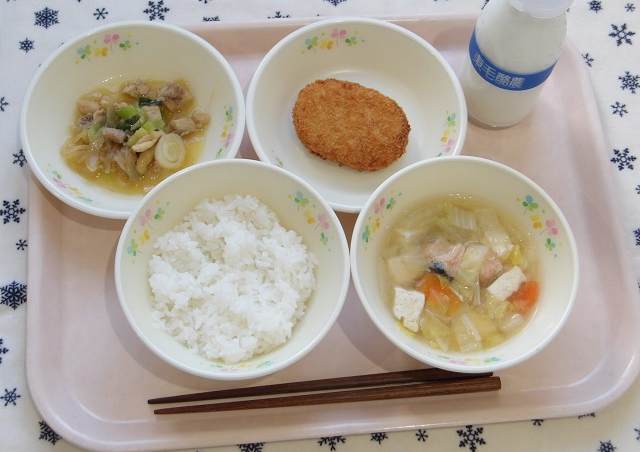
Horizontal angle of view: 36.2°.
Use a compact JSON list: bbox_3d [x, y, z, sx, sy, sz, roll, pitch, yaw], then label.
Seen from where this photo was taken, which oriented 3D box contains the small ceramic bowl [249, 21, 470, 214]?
[{"bbox_3d":[0.024,-0.070,0.669,0.147,0.038,0.147,1,68,-3],"label":"small ceramic bowl"}]

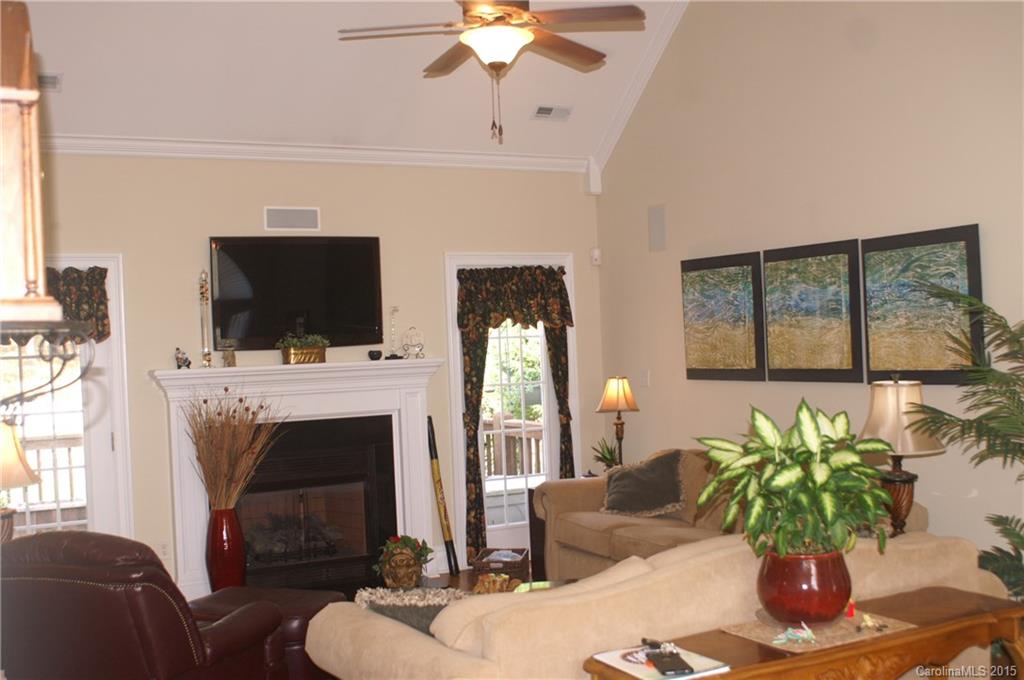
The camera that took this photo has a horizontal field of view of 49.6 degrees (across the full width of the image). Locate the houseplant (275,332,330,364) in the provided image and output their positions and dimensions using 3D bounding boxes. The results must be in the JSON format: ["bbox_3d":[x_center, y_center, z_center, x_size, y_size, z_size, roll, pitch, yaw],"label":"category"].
[{"bbox_3d":[-1.293,0.056,6.869,0.320,0.190,0.170,-2,0,-26],"label":"houseplant"}]

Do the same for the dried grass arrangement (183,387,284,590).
[{"bbox_3d":[-1.635,0.935,6.514,0.580,1.320,0.520,-2,0,-26],"label":"dried grass arrangement"}]

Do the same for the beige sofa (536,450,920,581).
[{"bbox_3d":[1.078,1.068,6.021,0.930,0.870,2.380,-2,0,-26],"label":"beige sofa"}]

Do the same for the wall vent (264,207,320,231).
[{"bbox_3d":[-1.373,-0.760,6.967,0.352,0.145,0.025,-2,0,-26],"label":"wall vent"}]

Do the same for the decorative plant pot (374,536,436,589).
[{"bbox_3d":[-0.658,1.375,6.851,0.330,0.340,0.280,-2,0,-18],"label":"decorative plant pot"}]

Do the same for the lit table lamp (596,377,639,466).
[{"bbox_3d":[0.707,0.589,7.432,0.290,0.700,0.290,-2,0,0],"label":"lit table lamp"}]

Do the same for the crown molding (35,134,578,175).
[{"bbox_3d":[-1.116,-1.171,7.065,3.700,0.090,0.080,-2,0,-26],"label":"crown molding"}]

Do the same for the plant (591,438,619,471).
[{"bbox_3d":[0.595,0.764,7.188,0.180,0.220,0.170,-2,0,0],"label":"plant"}]

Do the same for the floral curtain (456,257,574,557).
[{"bbox_3d":[0.048,0.484,7.540,0.840,1.960,0.120,-2,0,-26],"label":"floral curtain"}]

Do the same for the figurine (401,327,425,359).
[{"bbox_3d":[-0.646,0.016,7.199,0.150,0.213,0.090,-2,0,-26],"label":"figurine"}]

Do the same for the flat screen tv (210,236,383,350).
[{"bbox_3d":[-1.340,-0.294,6.946,1.075,0.690,0.080,-2,0,-26],"label":"flat screen tv"}]

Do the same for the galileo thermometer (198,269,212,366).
[{"bbox_3d":[-1.830,-0.126,6.617,0.060,0.590,0.060,-2,0,-26],"label":"galileo thermometer"}]

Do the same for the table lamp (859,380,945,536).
[{"bbox_3d":[1.631,0.500,4.688,0.370,0.720,0.370,-2,0,-26],"label":"table lamp"}]

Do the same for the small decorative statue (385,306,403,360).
[{"bbox_3d":[-0.762,-0.045,7.126,0.098,0.340,0.085,-2,0,-26],"label":"small decorative statue"}]

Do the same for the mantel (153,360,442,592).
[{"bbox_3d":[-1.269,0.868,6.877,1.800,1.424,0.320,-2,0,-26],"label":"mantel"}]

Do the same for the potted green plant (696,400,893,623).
[{"bbox_3d":[0.810,0.470,3.170,0.540,0.635,0.510,-2,0,-26],"label":"potted green plant"}]

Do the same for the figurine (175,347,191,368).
[{"bbox_3d":[-1.945,0.106,6.543,0.080,0.138,0.075,-2,0,-21],"label":"figurine"}]

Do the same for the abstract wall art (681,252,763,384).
[{"bbox_3d":[1.270,-0.129,6.731,0.030,0.747,0.765,-2,0,-26],"label":"abstract wall art"}]

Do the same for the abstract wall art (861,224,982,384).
[{"bbox_3d":[1.923,-0.150,5.216,0.035,0.712,0.710,-2,0,-26],"label":"abstract wall art"}]

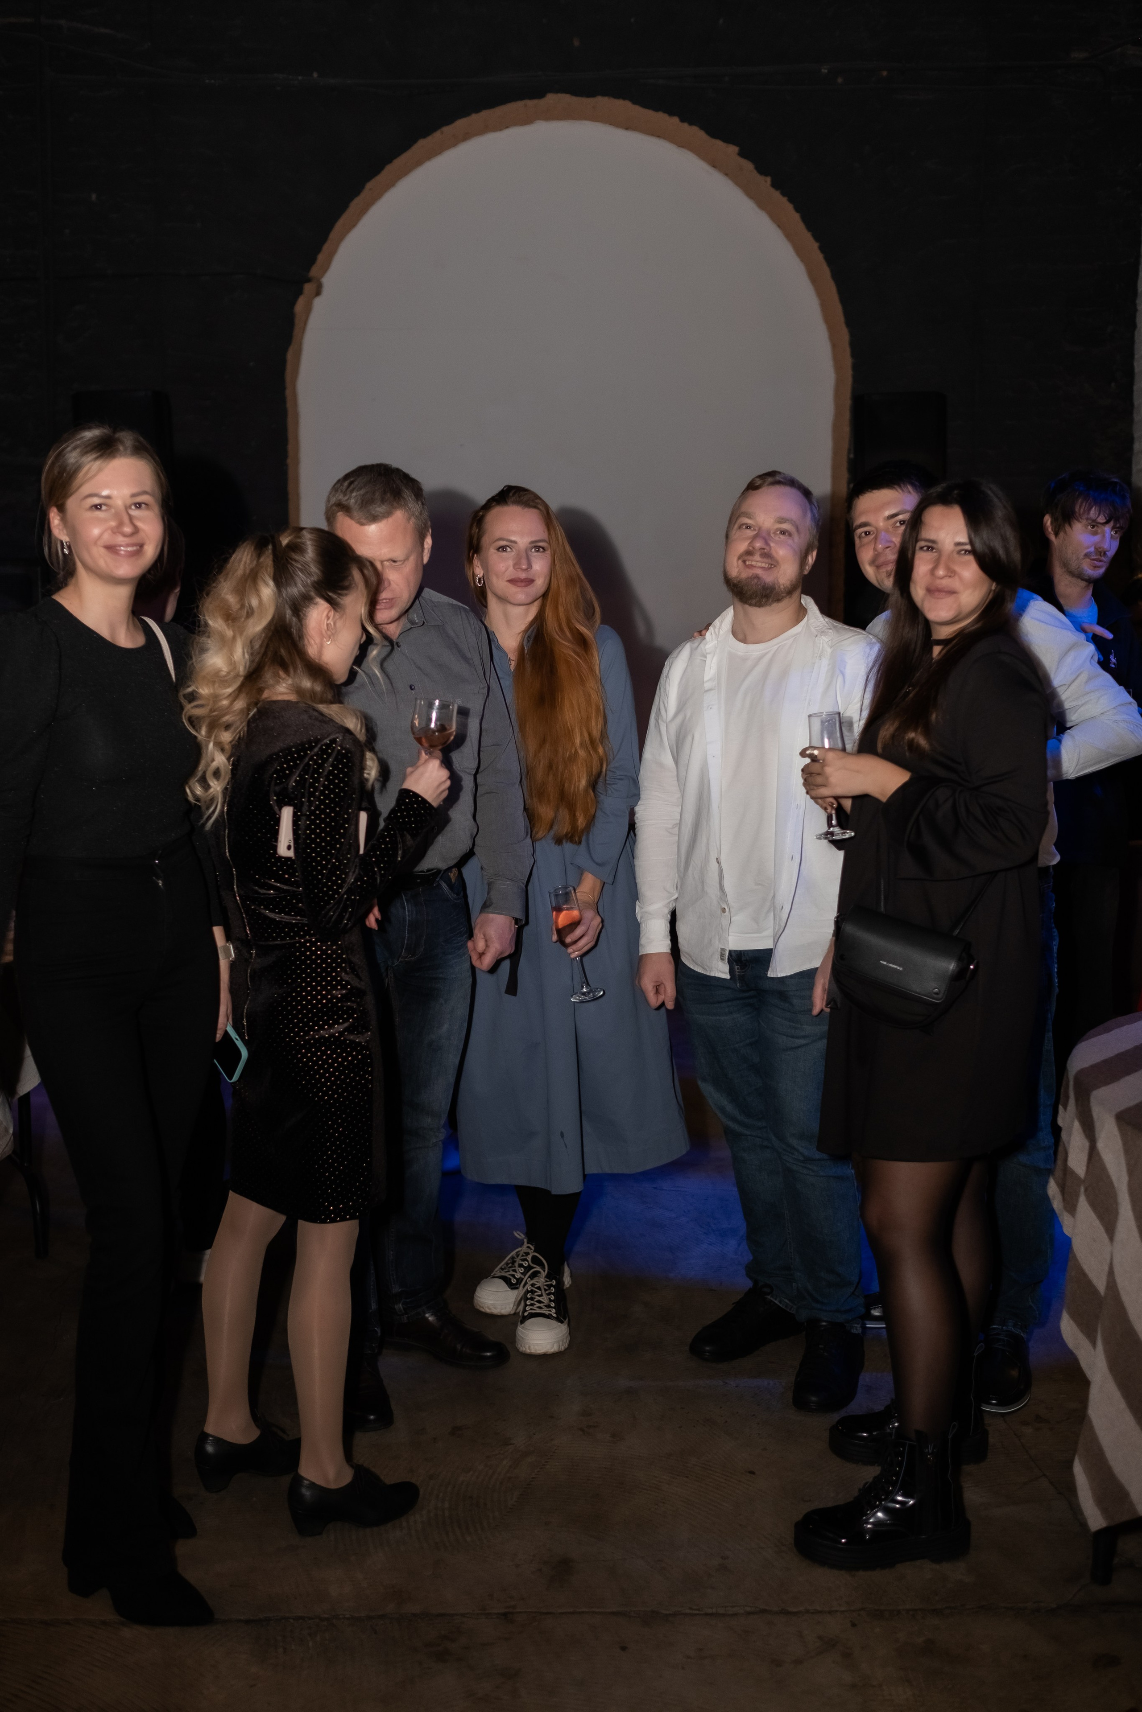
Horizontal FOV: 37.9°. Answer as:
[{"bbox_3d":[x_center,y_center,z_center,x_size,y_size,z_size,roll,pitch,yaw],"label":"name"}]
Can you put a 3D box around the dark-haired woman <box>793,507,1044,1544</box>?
[{"bbox_3d":[0.529,0.243,2.678,0.440,1.690,0.440,-3,7,-33],"label":"dark-haired woman"}]

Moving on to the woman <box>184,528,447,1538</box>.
[{"bbox_3d":[-0.426,0.268,2.731,0.460,1.620,0.410,-3,7,-28],"label":"woman"}]

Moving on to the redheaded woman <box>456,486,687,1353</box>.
[{"bbox_3d":[-0.001,0.125,3.470,0.490,1.760,0.380,1,6,7],"label":"redheaded woman"}]

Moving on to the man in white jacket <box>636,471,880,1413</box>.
[{"bbox_3d":[0.384,0.138,3.260,0.520,1.780,0.400,1,6,11],"label":"man in white jacket"}]

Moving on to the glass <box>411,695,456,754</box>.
[{"bbox_3d":[-0.226,-0.174,2.749,0.076,0.180,0.076,0,6,0],"label":"glass"}]

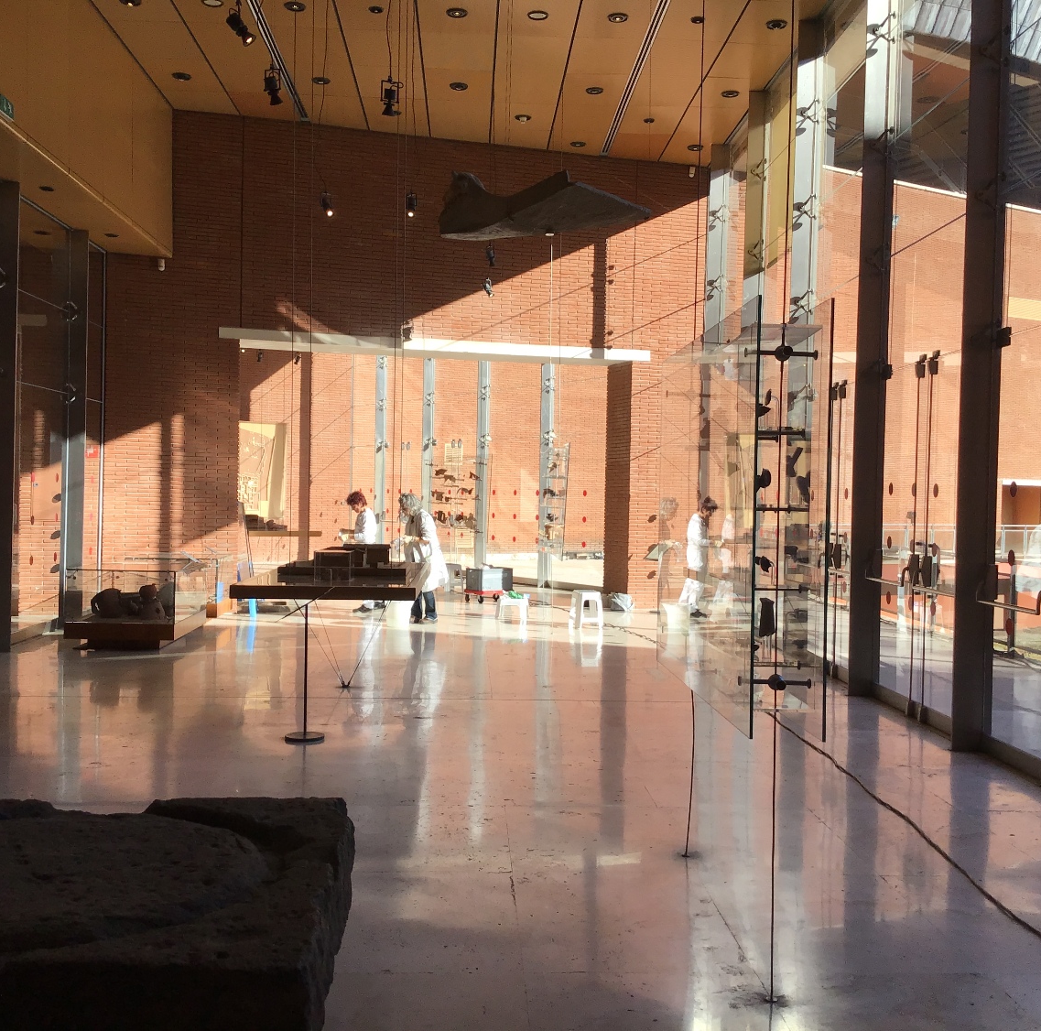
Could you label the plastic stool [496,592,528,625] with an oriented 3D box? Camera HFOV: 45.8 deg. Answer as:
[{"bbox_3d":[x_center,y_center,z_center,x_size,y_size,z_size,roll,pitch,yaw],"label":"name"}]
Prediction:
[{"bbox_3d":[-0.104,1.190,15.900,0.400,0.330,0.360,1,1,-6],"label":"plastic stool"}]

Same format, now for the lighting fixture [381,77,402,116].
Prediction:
[{"bbox_3d":[-0.712,-2.317,6.800,0.120,0.220,0.130,1,1,6],"label":"lighting fixture"}]

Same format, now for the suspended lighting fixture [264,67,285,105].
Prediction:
[{"bbox_3d":[-1.404,-2.440,7.000,0.110,0.210,0.130,2,1,20],"label":"suspended lighting fixture"}]

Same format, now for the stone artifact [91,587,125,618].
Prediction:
[{"bbox_3d":[-4.226,0.881,12.600,0.340,0.310,0.320,1,1,-2],"label":"stone artifact"}]

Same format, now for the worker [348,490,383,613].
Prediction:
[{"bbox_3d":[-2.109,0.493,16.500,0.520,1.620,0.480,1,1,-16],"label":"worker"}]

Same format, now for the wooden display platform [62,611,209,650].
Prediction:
[{"bbox_3d":[-3.927,1.179,12.684,1.070,0.275,1.450,1,1,-2],"label":"wooden display platform"}]

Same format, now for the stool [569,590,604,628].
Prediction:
[{"bbox_3d":[0.810,1.163,15.100,0.345,0.445,0.345,1,1,-14],"label":"stool"}]

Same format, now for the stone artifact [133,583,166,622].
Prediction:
[{"bbox_3d":[-3.767,0.857,12.500,0.340,0.385,0.310,1,1,-2],"label":"stone artifact"}]

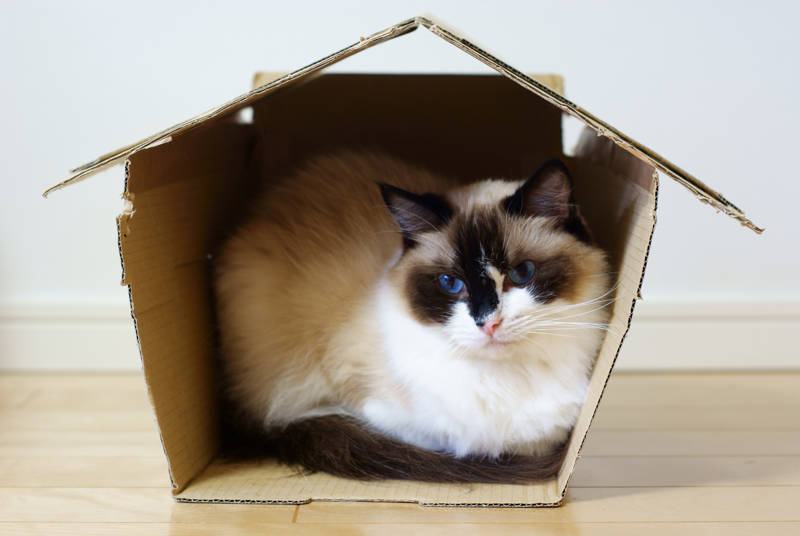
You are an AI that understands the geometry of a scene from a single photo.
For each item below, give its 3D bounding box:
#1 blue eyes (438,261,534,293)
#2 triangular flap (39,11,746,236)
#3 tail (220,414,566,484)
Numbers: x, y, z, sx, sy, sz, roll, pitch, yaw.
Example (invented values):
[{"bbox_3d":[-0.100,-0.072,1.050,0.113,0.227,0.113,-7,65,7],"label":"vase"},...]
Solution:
[{"bbox_3d":[0.055,0.006,1.045,0.060,0.018,0.017,-8,6,7],"label":"blue eyes"},{"bbox_3d":[0.003,-0.094,1.055,0.415,0.126,0.180,0,7,2],"label":"triangular flap"},{"bbox_3d":[-0.004,0.110,1.067,0.218,0.040,0.080,1,7,5],"label":"tail"}]

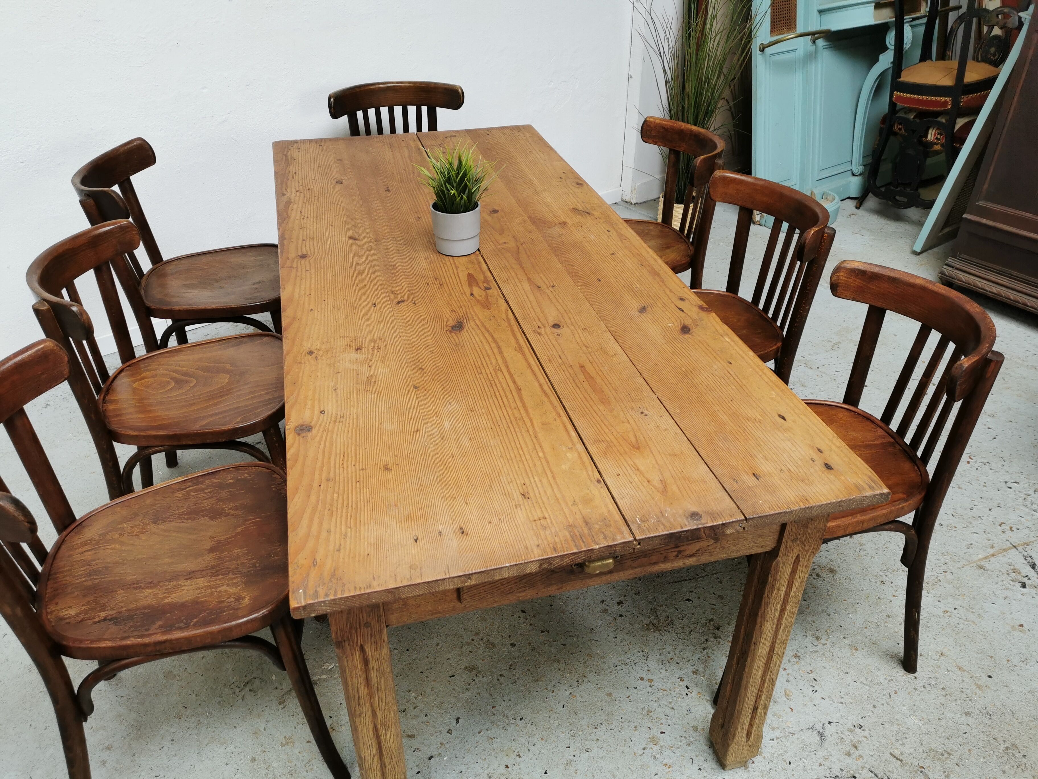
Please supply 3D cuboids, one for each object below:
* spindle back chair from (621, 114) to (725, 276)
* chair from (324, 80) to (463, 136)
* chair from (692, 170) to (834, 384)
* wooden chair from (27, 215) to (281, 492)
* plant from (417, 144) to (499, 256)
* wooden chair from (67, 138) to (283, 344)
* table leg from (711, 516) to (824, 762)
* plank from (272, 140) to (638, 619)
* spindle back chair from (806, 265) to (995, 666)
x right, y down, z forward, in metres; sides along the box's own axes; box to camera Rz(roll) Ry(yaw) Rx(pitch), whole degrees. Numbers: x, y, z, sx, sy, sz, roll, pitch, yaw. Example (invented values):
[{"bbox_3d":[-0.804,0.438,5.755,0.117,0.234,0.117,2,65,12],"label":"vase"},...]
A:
[{"bbox_3d":[0.341,-0.382,2.551,0.490,0.812,0.437,-4,34,-7],"label":"spindle back chair"},{"bbox_3d":[-0.402,-0.633,2.911,0.437,0.812,0.490,-8,35,-13],"label":"chair"},{"bbox_3d":[0.469,-0.100,2.128,0.490,0.812,0.437,-8,34,-13],"label":"chair"},{"bbox_3d":[-0.730,0.056,1.860,0.490,0.812,0.437,-6,34,-11],"label":"wooden chair"},{"bbox_3d":[-0.136,-0.415,1.778,0.170,0.217,0.170,-8,35,-13],"label":"plant"},{"bbox_3d":[-0.865,-0.245,2.312,0.490,0.812,0.437,-11,35,-17],"label":"wooden chair"},{"bbox_3d":[0.429,0.418,1.423,0.075,0.724,0.073,-8,35,-13],"label":"table leg"},{"bbox_3d":[-0.299,-0.273,1.774,0.443,0.022,1.895,-8,34,-13],"label":"plank"},{"bbox_3d":[0.603,0.196,1.683,0.490,0.812,0.437,-6,34,-10],"label":"spindle back chair"}]

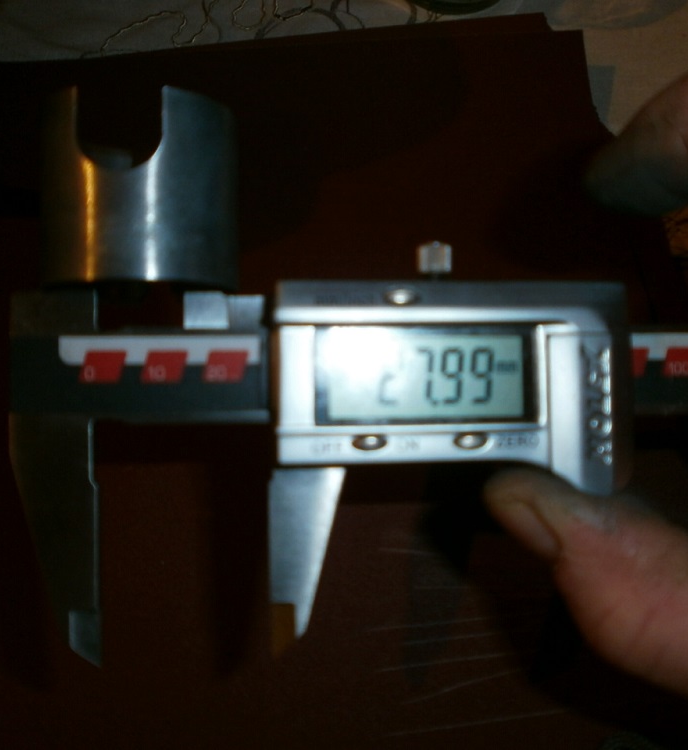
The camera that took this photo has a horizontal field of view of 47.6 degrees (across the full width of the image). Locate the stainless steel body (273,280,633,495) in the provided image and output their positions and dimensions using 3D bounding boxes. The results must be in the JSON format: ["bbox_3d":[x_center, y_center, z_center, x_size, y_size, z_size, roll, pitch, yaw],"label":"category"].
[{"bbox_3d":[0.018,0.002,0.133,0.060,0.015,0.036,-1,88,-6],"label":"stainless steel body"}]

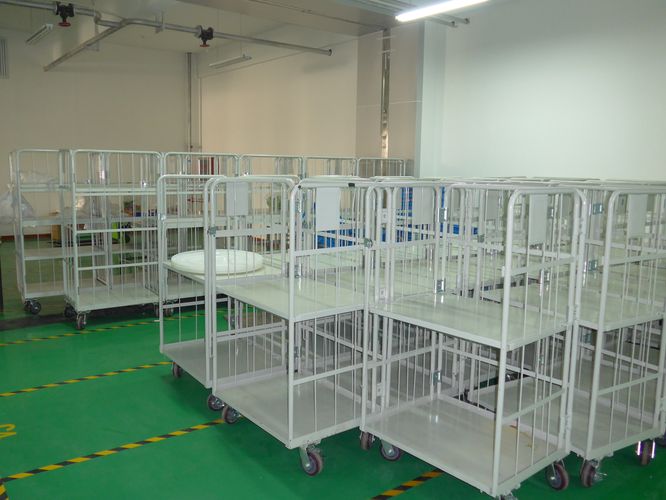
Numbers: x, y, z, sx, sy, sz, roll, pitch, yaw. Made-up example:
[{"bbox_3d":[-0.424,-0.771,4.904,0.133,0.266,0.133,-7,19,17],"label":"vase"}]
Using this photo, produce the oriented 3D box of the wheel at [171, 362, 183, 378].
[{"bbox_3d":[-1.171,0.894,4.177,0.050,0.127,0.127,1,8,0],"label":"wheel"}]

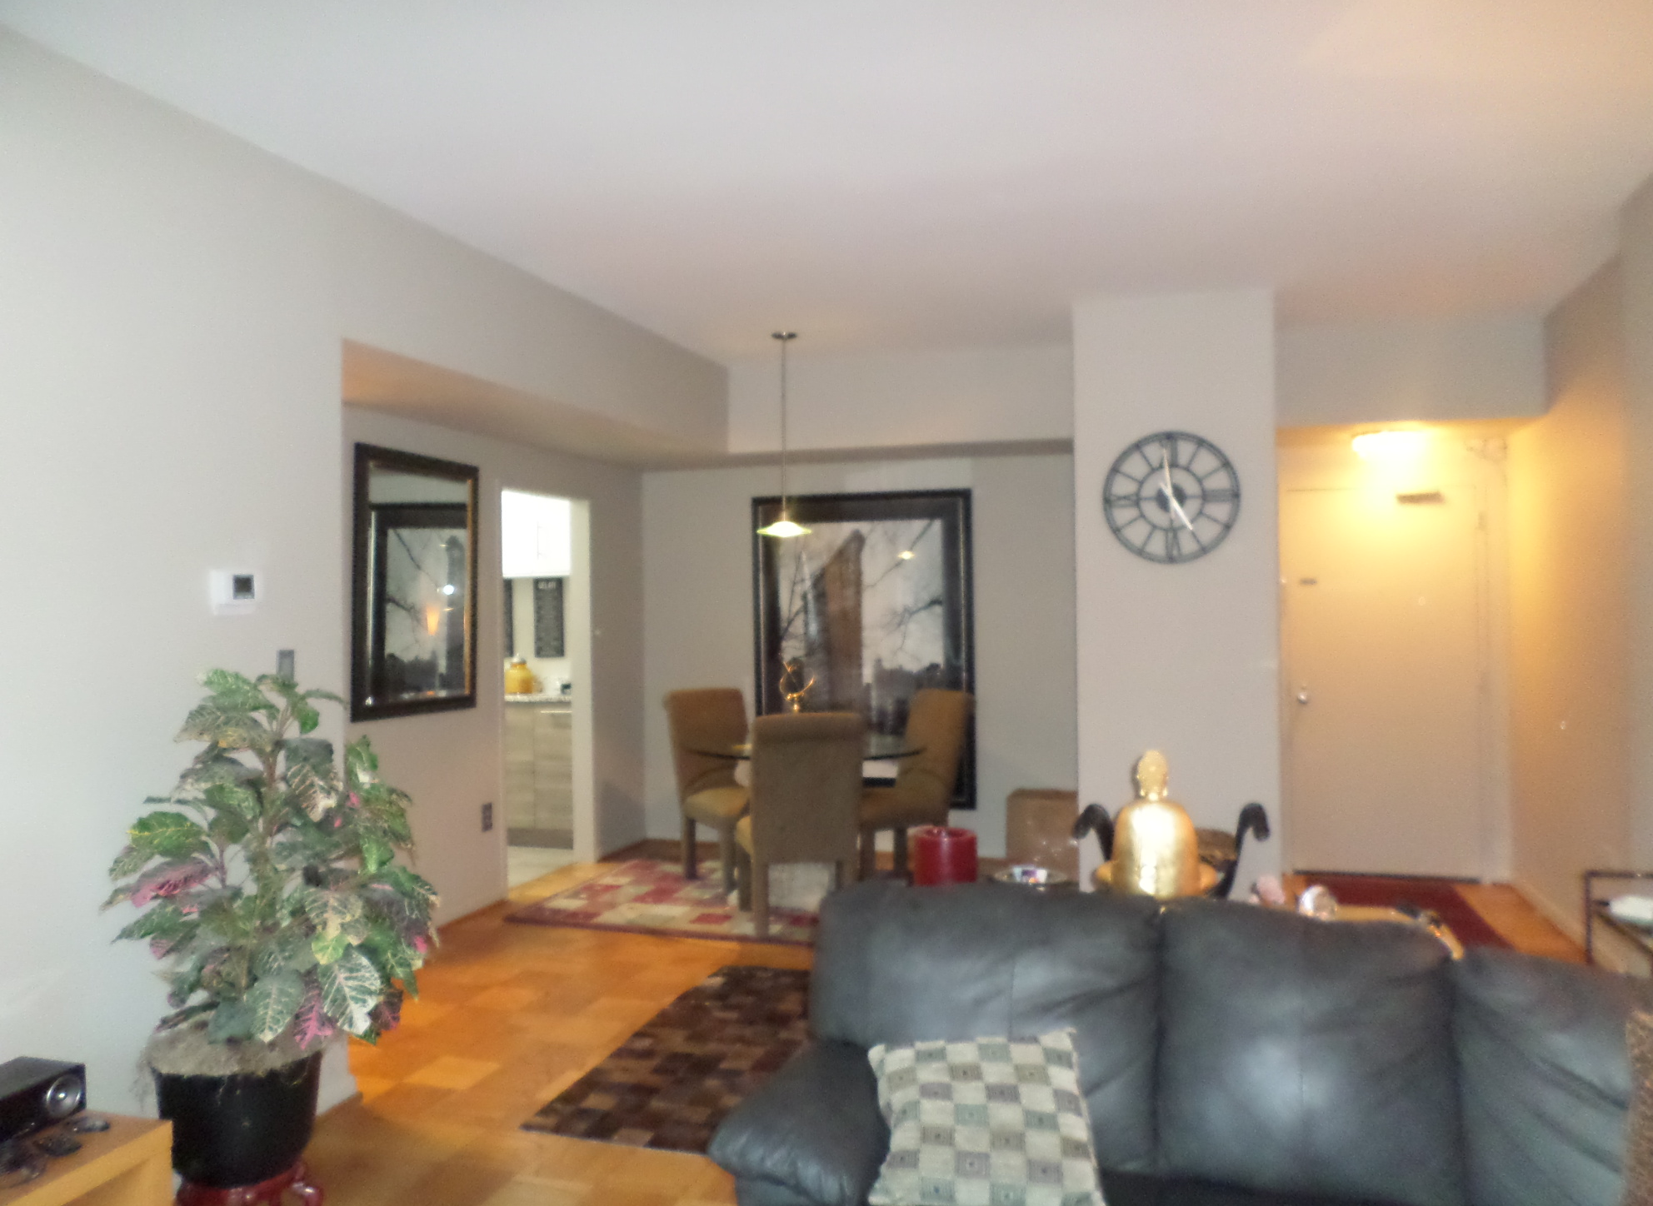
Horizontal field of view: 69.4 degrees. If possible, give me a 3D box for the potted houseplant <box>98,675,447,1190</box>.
[{"bbox_3d":[-1.245,0.684,2.680,0.700,1.110,0.700,-1,0,18],"label":"potted houseplant"}]

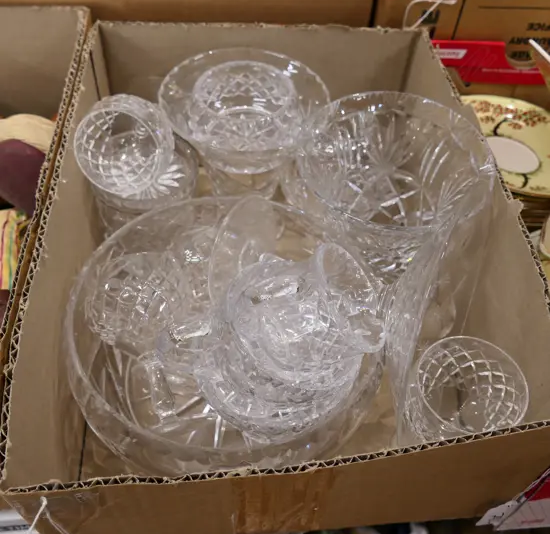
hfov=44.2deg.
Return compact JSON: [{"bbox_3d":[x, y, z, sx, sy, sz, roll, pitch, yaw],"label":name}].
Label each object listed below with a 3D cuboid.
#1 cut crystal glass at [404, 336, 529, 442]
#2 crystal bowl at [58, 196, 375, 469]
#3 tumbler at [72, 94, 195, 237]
[{"bbox_3d":[0.134,0.100,0.490,0.078,0.066,0.078,2,52,-3],"label":"cut crystal glass"},{"bbox_3d":[-0.035,0.065,0.521,0.219,0.122,0.219,0,51,-4],"label":"crystal bowl"},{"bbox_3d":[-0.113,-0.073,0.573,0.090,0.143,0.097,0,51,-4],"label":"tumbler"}]

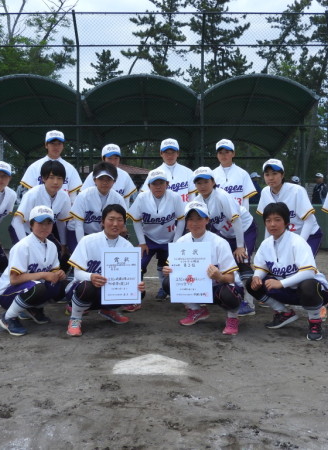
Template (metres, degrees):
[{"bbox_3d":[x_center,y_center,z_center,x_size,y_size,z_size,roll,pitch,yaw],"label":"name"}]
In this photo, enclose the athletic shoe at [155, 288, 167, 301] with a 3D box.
[{"bbox_3d":[-0.021,0.717,5.357,0.110,0.120,0.260,1,2,30],"label":"athletic shoe"}]

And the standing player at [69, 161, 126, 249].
[{"bbox_3d":[-0.597,0.116,4.886,0.600,1.360,0.750,0,2,-15],"label":"standing player"}]

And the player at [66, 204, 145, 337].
[{"bbox_3d":[-0.458,0.328,4.143,0.580,0.980,0.680,-1,2,-15],"label":"player"}]

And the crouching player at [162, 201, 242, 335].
[{"bbox_3d":[0.318,0.312,4.181,0.620,1.010,0.680,0,2,10],"label":"crouching player"}]

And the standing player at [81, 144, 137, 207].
[{"bbox_3d":[-0.587,-0.028,5.502,0.550,1.610,0.320,0,2,-3],"label":"standing player"}]

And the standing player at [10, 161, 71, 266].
[{"bbox_3d":[-1.043,0.143,4.427,0.520,1.330,0.620,-1,2,-25],"label":"standing player"}]

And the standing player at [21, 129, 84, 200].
[{"bbox_3d":[-1.183,-0.091,5.420,0.580,1.740,0.330,0,2,-5],"label":"standing player"}]

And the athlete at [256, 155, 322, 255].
[{"bbox_3d":[1.103,0.122,4.607,0.520,1.360,0.660,2,3,40],"label":"athlete"}]

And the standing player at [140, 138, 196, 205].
[{"bbox_3d":[0.047,-0.054,5.381,0.540,1.660,0.330,0,2,-6],"label":"standing player"}]

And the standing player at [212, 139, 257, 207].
[{"bbox_3d":[0.664,-0.048,5.351,0.520,1.650,0.330,0,2,8],"label":"standing player"}]

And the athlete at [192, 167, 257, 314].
[{"bbox_3d":[0.538,0.151,4.628,0.510,1.300,0.660,1,2,36],"label":"athlete"}]

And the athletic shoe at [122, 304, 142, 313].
[{"bbox_3d":[-0.306,0.740,4.905,0.260,0.110,0.100,2,2,45],"label":"athletic shoe"}]

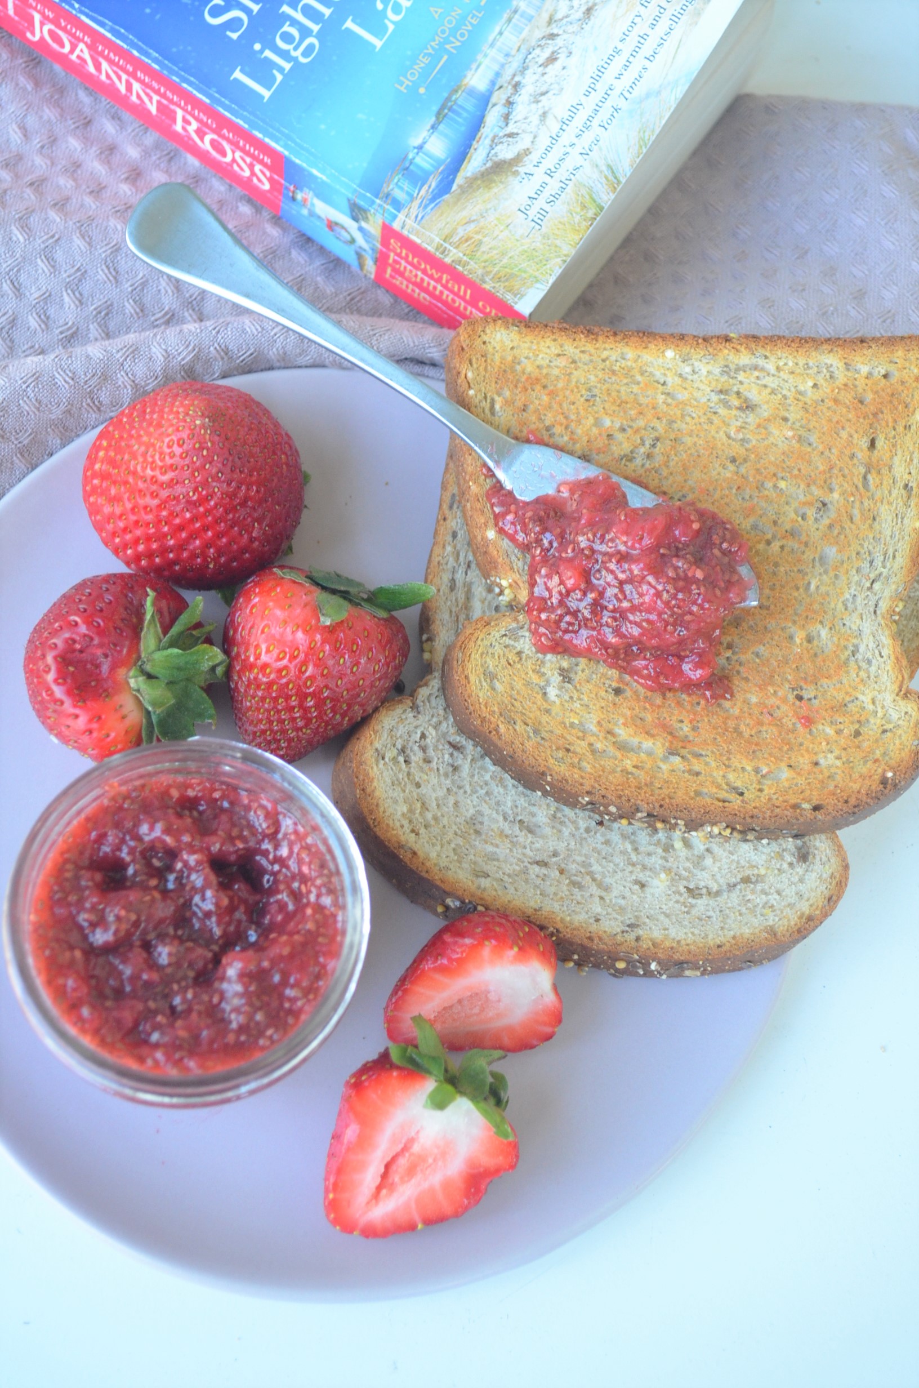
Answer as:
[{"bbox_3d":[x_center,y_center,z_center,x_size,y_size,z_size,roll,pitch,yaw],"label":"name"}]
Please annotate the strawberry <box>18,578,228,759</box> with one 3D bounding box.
[{"bbox_3d":[-0.070,-0.006,0.483,0.042,0.042,0.042,43,65,-44],"label":"strawberry"}]

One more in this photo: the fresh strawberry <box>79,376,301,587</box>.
[{"bbox_3d":[-0.057,-0.044,0.495,0.047,0.045,0.047,2,51,-2],"label":"fresh strawberry"}]

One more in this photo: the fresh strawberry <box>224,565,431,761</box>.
[{"bbox_3d":[-0.028,-0.007,0.492,0.042,0.042,0.041,21,104,-4],"label":"fresh strawberry"}]

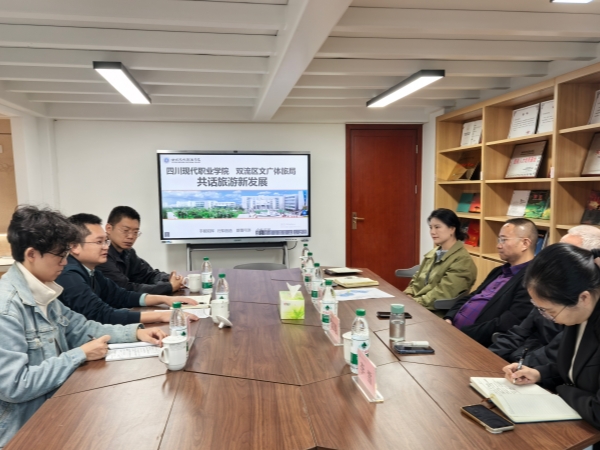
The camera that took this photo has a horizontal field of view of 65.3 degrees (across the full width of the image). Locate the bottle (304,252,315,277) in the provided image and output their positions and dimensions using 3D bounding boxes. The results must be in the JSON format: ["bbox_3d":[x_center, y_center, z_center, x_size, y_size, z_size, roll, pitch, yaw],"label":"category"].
[{"bbox_3d":[0.072,0.306,3.202,0.066,0.231,0.066,0,5,0],"label":"bottle"}]

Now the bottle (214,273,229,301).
[{"bbox_3d":[-0.402,0.369,2.432,0.066,0.231,0.066,0,5,0],"label":"bottle"}]

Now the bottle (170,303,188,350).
[{"bbox_3d":[-0.476,0.419,1.825,0.066,0.231,0.066,0,5,0],"label":"bottle"}]

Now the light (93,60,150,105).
[{"bbox_3d":[-1.311,-1.049,3.567,0.170,0.052,1.220,-1,4,-9],"label":"light"}]

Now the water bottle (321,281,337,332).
[{"bbox_3d":[0.140,0.384,2.254,0.066,0.231,0.066,0,5,0],"label":"water bottle"}]

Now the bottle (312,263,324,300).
[{"bbox_3d":[0.102,0.343,2.759,0.066,0.231,0.066,0,5,0],"label":"bottle"}]

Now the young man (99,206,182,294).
[{"bbox_3d":[-1.097,0.535,3.021,0.730,1.310,0.530,0,4,8],"label":"young man"}]

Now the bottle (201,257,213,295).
[{"bbox_3d":[-0.590,0.325,2.986,0.065,0.228,0.065,-1,4,-9],"label":"bottle"}]

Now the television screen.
[{"bbox_3d":[-0.715,-0.314,5.316,1.700,1.030,0.090,-1,4,-9],"label":"television screen"}]

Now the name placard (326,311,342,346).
[{"bbox_3d":[0.156,0.460,2.109,0.048,0.105,0.200,-1,5,-10],"label":"name placard"}]

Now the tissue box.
[{"bbox_3d":[-0.041,0.426,2.479,0.122,0.100,0.200,-1,4,-4],"label":"tissue box"}]

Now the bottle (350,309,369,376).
[{"bbox_3d":[0.221,0.423,1.708,0.065,0.228,0.065,-1,4,-9],"label":"bottle"}]

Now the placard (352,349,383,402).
[{"bbox_3d":[0.225,0.494,1.556,0.046,0.100,0.197,-1,4,-8],"label":"placard"}]

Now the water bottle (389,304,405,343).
[{"bbox_3d":[0.435,0.437,2.089,0.067,0.152,0.067,0,5,0],"label":"water bottle"}]

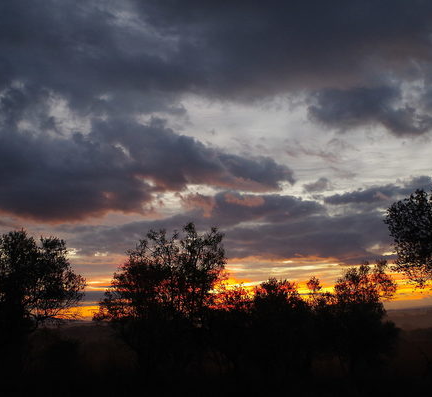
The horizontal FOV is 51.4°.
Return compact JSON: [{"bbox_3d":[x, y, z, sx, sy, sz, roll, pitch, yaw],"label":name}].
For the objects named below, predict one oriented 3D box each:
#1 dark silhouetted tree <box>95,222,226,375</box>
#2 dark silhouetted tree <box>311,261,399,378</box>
[{"bbox_3d":[-1.695,2.958,13.706,3.910,4.530,3.620,-2,-14,0],"label":"dark silhouetted tree"},{"bbox_3d":[4.227,3.636,13.699,2.600,3.470,2.540,-2,-14,0],"label":"dark silhouetted tree"}]

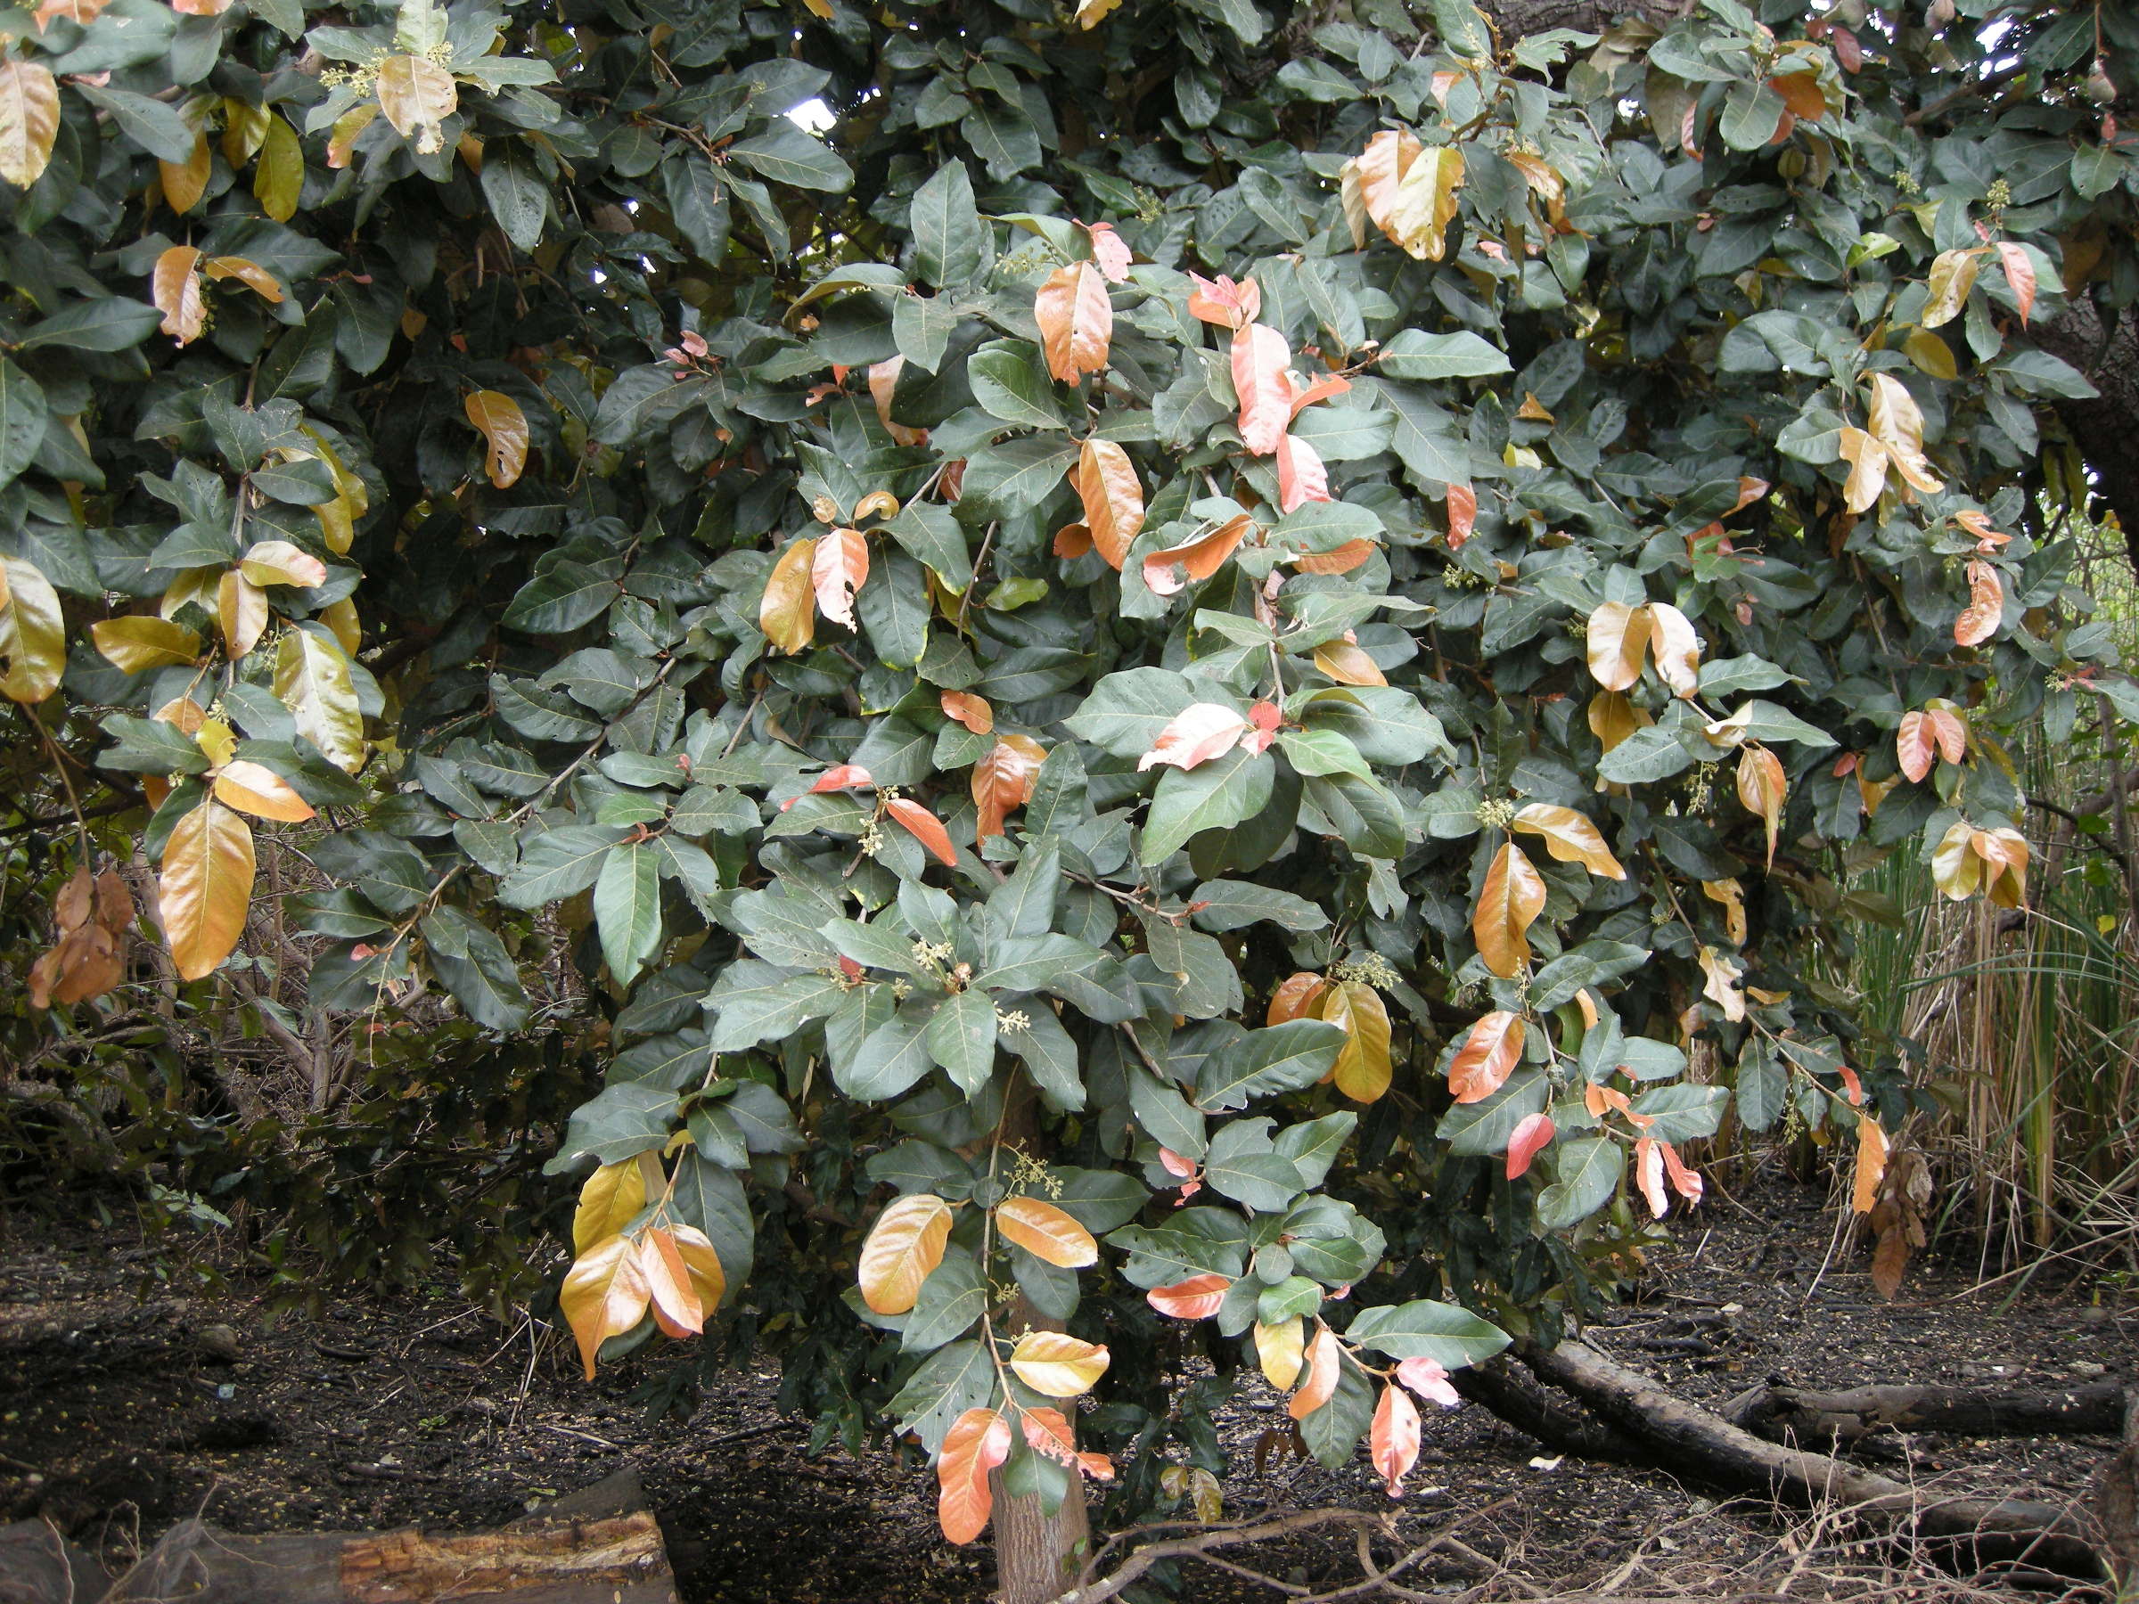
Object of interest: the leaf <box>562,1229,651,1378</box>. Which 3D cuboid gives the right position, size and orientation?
[{"bbox_3d":[-0.533,0.578,2.480,0.094,0.173,0.045,12,-30,1],"label":"leaf"}]

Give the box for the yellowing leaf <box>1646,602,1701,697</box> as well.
[{"bbox_3d":[0.810,-0.204,2.900,0.058,0.138,0.040,-14,-22,26],"label":"yellowing leaf"}]

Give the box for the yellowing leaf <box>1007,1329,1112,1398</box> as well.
[{"bbox_3d":[-0.011,0.674,2.600,0.121,0.076,0.030,-4,-39,-1],"label":"yellowing leaf"}]

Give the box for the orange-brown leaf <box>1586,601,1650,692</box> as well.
[{"bbox_3d":[0.735,-0.209,2.900,0.088,0.128,0.045,4,-14,15],"label":"orange-brown leaf"}]

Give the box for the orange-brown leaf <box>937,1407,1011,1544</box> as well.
[{"bbox_3d":[-0.106,0.818,2.620,0.069,0.178,0.030,18,-37,3],"label":"orange-brown leaf"}]

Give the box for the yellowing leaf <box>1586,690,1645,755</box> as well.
[{"bbox_3d":[0.758,-0.108,3.000,0.072,0.118,0.040,6,-14,15],"label":"yellowing leaf"}]

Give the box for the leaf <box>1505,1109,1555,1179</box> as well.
[{"bbox_3d":[0.543,0.405,2.550,0.045,0.088,0.022,30,-19,15],"label":"leaf"}]

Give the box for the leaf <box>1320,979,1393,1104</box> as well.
[{"bbox_3d":[0.365,0.304,2.750,0.087,0.169,0.045,-8,-11,6],"label":"leaf"}]

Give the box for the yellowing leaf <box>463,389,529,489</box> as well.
[{"bbox_3d":[-0.796,-0.503,3.000,0.074,0.141,0.035,-16,-2,-12],"label":"yellowing leaf"}]

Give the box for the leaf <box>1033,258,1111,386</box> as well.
[{"bbox_3d":[0.004,-0.591,2.650,0.088,0.157,0.040,5,-7,-1],"label":"leaf"}]

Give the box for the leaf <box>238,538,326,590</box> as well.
[{"bbox_3d":[-0.981,-0.297,2.700,0.117,0.052,0.040,21,-35,-6],"label":"leaf"}]

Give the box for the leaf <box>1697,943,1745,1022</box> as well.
[{"bbox_3d":[0.981,0.274,3.250,0.055,0.130,0.030,-28,-32,13],"label":"leaf"}]

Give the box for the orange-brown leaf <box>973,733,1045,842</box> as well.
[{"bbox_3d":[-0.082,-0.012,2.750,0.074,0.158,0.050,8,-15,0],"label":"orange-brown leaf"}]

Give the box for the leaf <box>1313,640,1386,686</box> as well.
[{"bbox_3d":[0.349,-0.174,2.700,0.106,0.047,0.040,23,-25,19],"label":"leaf"}]

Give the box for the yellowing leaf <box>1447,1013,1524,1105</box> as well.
[{"bbox_3d":[0.550,0.337,2.850,0.075,0.150,0.030,36,-19,13],"label":"yellowing leaf"}]

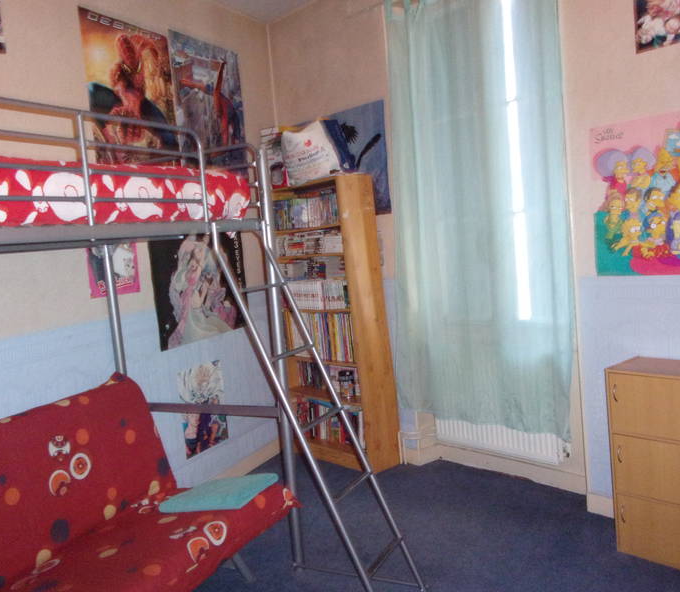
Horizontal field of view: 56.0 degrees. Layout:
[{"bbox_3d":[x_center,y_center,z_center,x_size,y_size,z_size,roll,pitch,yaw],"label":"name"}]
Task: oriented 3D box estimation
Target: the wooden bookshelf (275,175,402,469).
[{"bbox_3d":[-0.065,0.175,4.152,0.280,1.800,0.750,-9,6,-42],"label":"wooden bookshelf"}]

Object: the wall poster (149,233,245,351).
[{"bbox_3d":[-0.788,-0.080,3.733,0.015,0.660,0.823,-3,5,27],"label":"wall poster"}]

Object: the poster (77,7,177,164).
[{"bbox_3d":[-1.047,-0.949,3.309,0.015,0.900,0.611,-3,5,27],"label":"poster"}]

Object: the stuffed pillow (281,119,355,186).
[{"bbox_3d":[-0.121,-0.889,3.991,0.200,0.360,0.500,-9,6,-42],"label":"stuffed pillow"}]

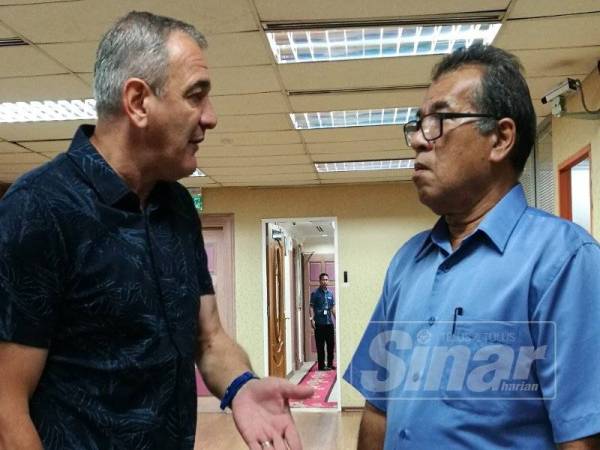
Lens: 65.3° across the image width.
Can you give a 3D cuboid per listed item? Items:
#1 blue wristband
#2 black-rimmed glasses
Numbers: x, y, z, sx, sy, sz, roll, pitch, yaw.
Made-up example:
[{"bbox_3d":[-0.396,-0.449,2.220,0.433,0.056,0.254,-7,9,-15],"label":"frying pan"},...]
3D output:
[{"bbox_3d":[-0.089,0.254,0.710,0.018,0.070,0.056,36,-24,40],"label":"blue wristband"},{"bbox_3d":[0.270,-0.158,0.782,0.142,0.045,0.142,-3,7,-10],"label":"black-rimmed glasses"}]

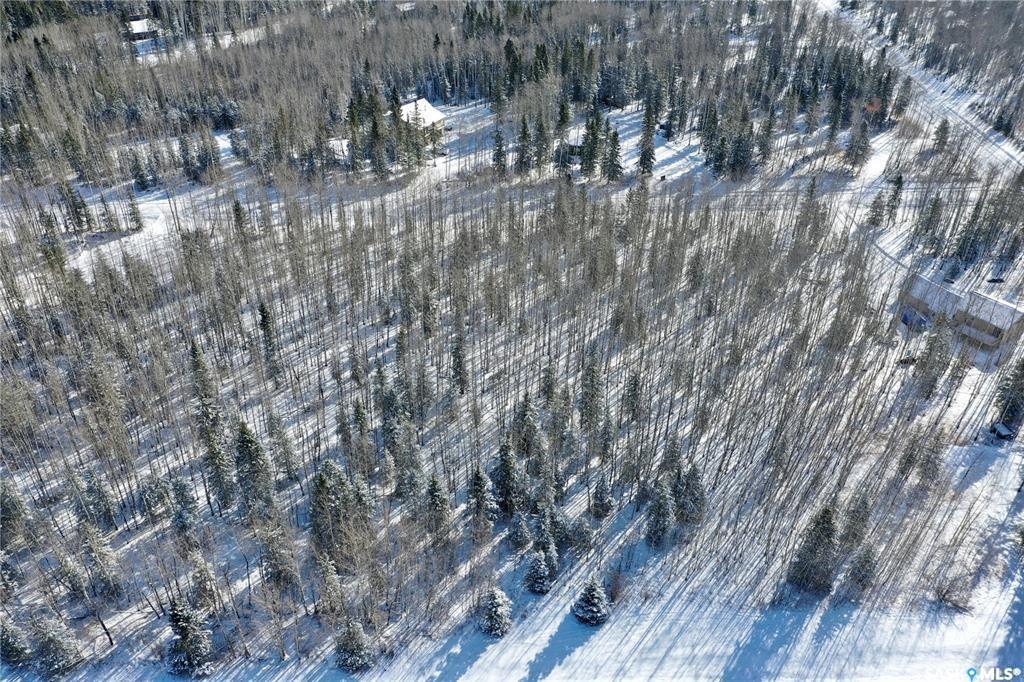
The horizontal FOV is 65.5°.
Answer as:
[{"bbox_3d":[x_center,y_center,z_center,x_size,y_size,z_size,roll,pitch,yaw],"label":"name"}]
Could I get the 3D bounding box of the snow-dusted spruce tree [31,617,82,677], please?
[{"bbox_3d":[-45.983,29.447,78.951,4.490,6.670,4.490,2,33,0],"label":"snow-dusted spruce tree"}]

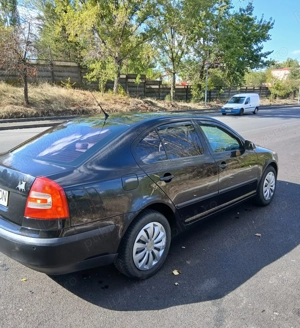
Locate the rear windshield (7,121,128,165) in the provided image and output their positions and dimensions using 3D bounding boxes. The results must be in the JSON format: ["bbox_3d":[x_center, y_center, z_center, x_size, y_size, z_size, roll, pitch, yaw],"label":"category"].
[{"bbox_3d":[-0.776,-0.241,2.935,1.220,0.090,0.780,11,38,43],"label":"rear windshield"}]

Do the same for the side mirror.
[{"bbox_3d":[1.229,-0.229,3.674,0.180,0.145,0.120,11,17,43],"label":"side mirror"}]

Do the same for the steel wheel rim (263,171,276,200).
[{"bbox_3d":[1.770,0.334,4.568,0.130,0.430,0.430,11,17,43],"label":"steel wheel rim"}]

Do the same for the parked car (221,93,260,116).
[{"bbox_3d":[7.815,-5.108,25.694,1.720,1.810,4.300,9,15,38],"label":"parked car"}]

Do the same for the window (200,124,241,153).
[{"bbox_3d":[0.871,-0.316,3.597,0.710,0.370,0.050,-13,-10,-44],"label":"window"}]

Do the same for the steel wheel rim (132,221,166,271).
[{"bbox_3d":[-0.032,0.738,2.769,0.130,0.430,0.430,11,17,43],"label":"steel wheel rim"}]

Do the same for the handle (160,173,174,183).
[{"bbox_3d":[0.161,0.128,2.720,0.055,0.075,0.190,11,17,43],"label":"handle"}]

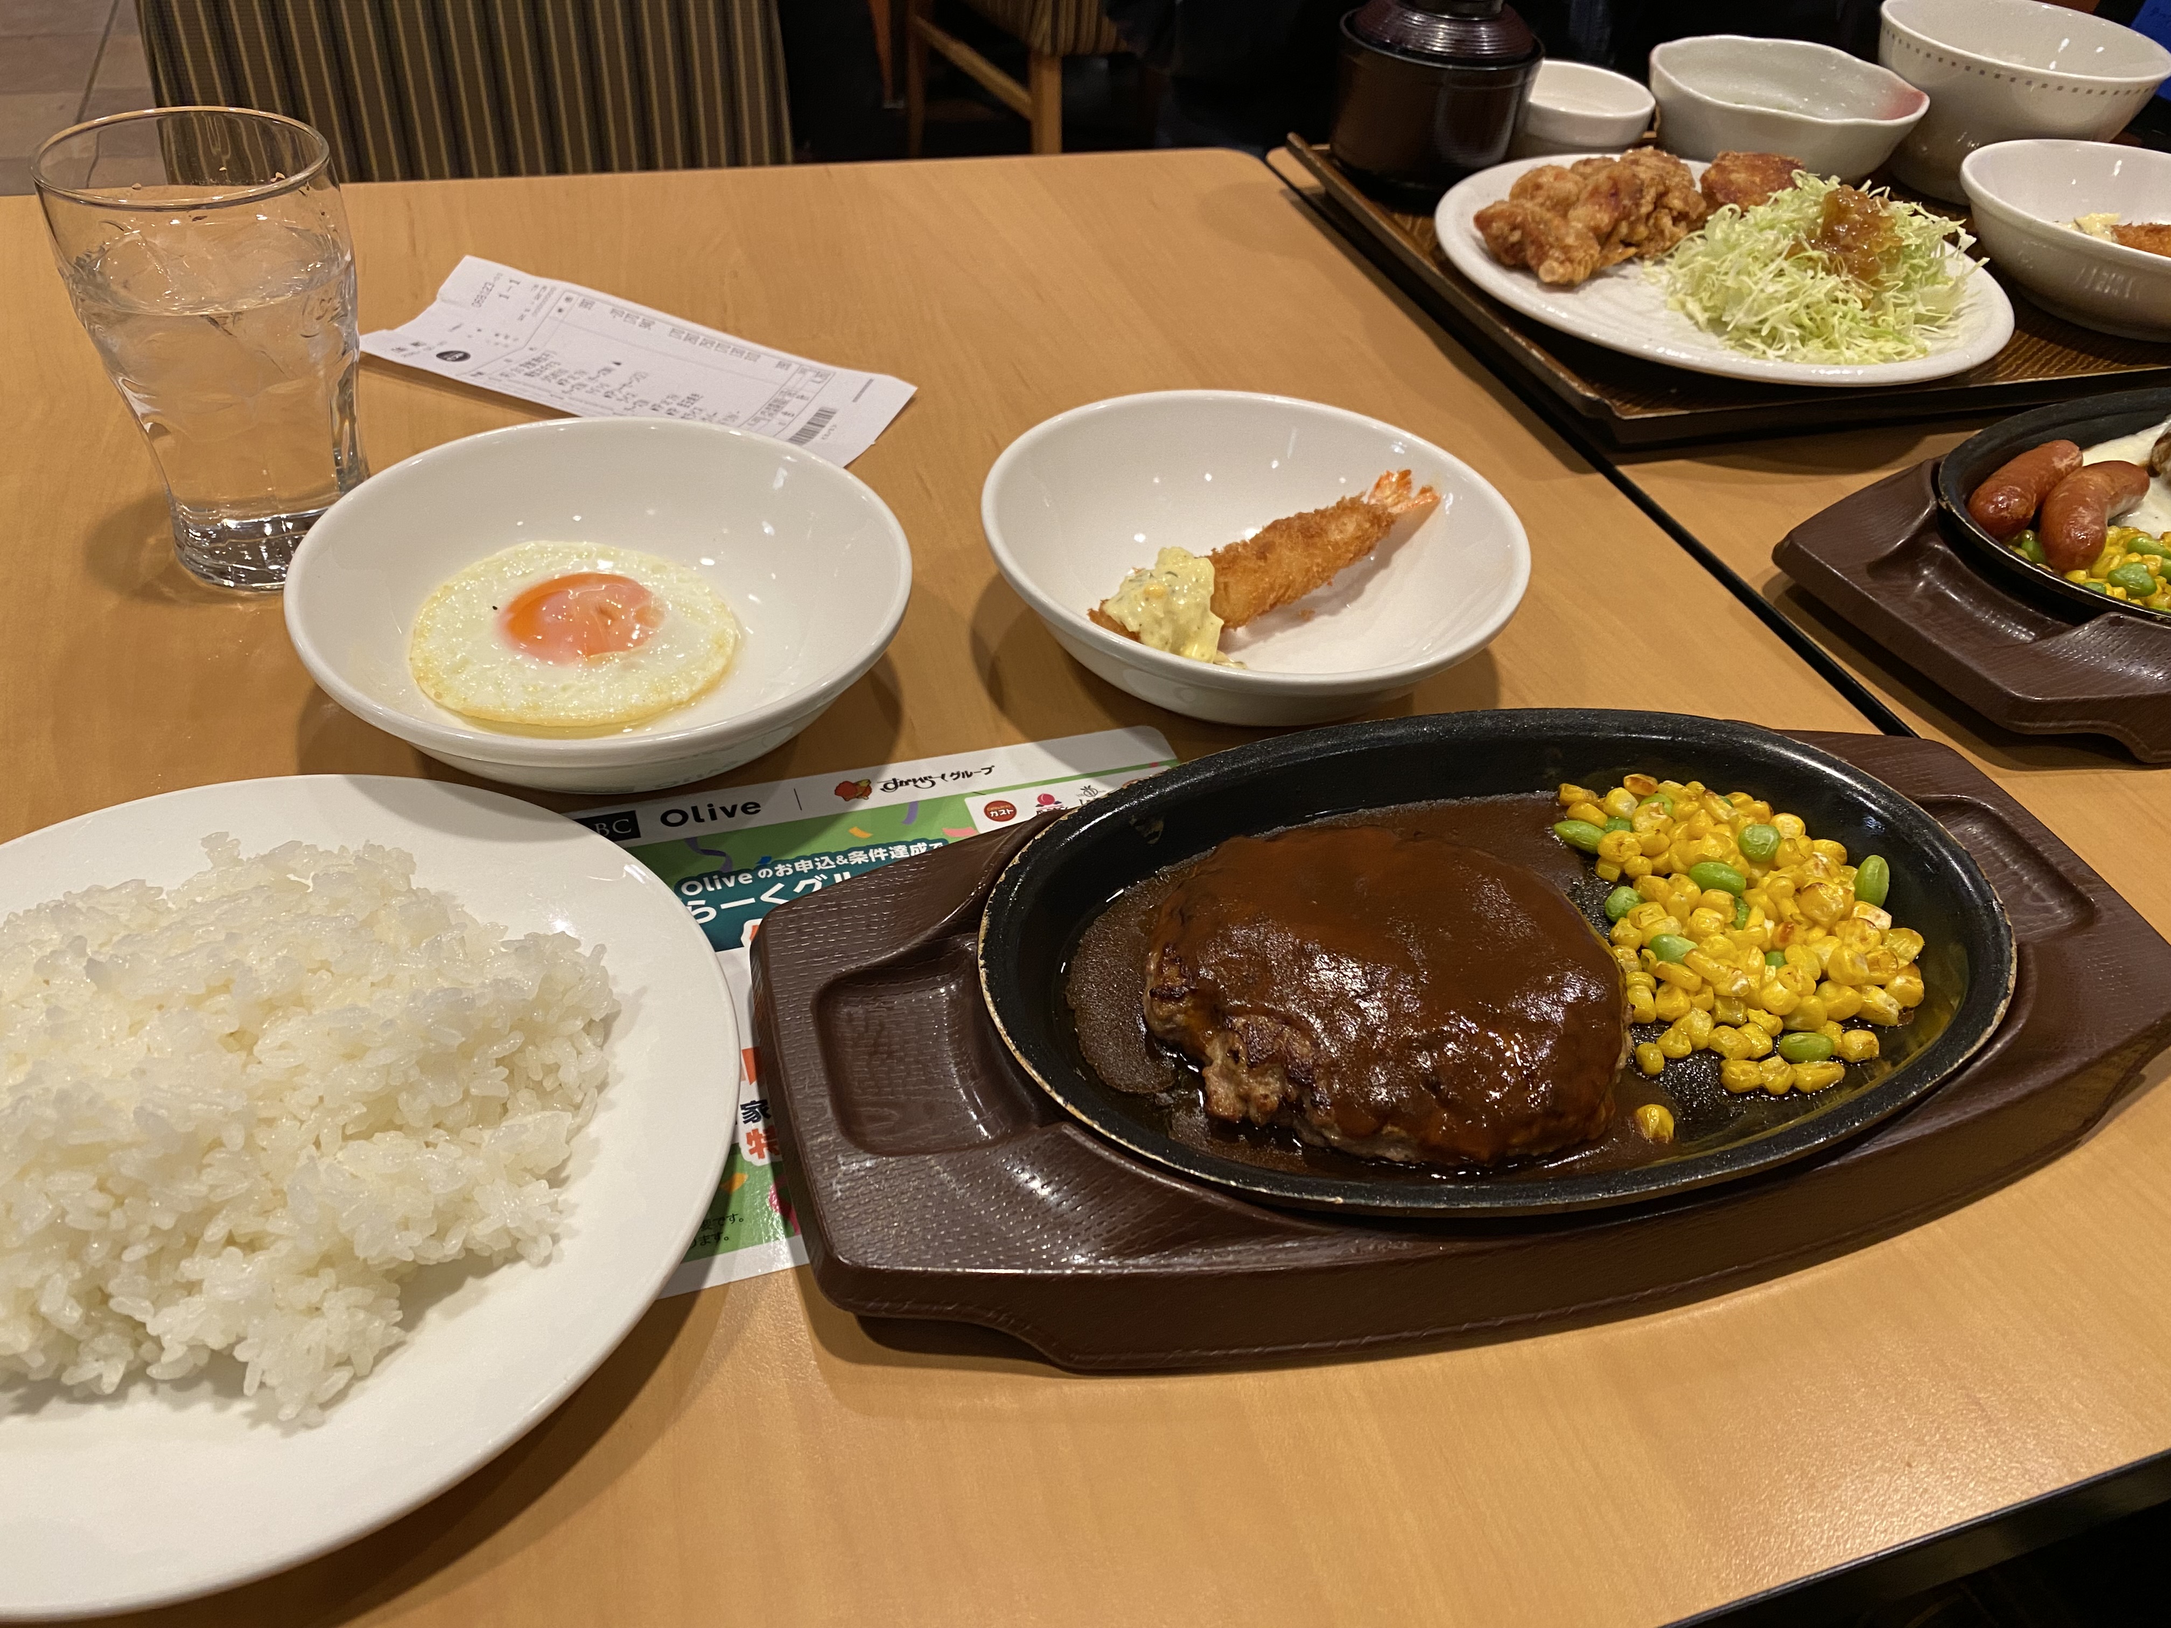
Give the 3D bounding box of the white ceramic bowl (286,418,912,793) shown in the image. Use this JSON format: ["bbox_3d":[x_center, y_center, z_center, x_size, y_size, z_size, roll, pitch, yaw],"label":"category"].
[{"bbox_3d":[-0.127,-0.049,0.447,0.159,0.048,0.159,-9,43,-17],"label":"white ceramic bowl"}]

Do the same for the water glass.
[{"bbox_3d":[-0.244,-0.131,0.473,0.072,0.117,0.072,-9,43,-17],"label":"water glass"}]

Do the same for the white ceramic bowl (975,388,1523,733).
[{"bbox_3d":[0.048,-0.068,0.491,0.159,0.048,0.159,4,41,-3],"label":"white ceramic bowl"}]

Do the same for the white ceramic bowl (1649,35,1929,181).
[{"bbox_3d":[0.348,-0.346,0.826,0.137,0.050,0.137,-9,43,-17],"label":"white ceramic bowl"}]

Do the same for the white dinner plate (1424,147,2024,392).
[{"bbox_3d":[0.266,-0.227,0.699,0.239,0.026,0.239,4,41,-3],"label":"white dinner plate"}]

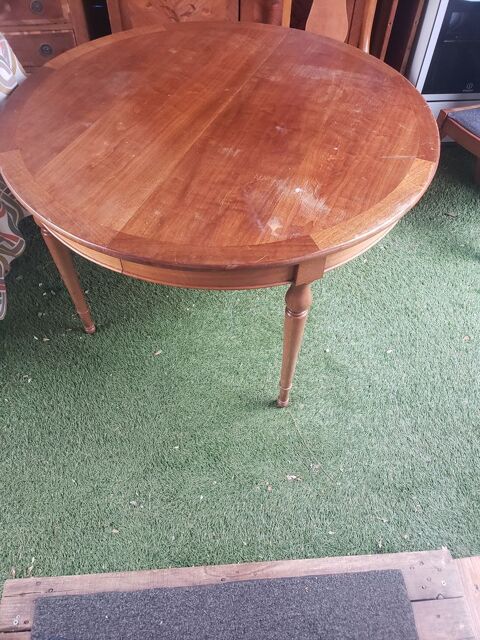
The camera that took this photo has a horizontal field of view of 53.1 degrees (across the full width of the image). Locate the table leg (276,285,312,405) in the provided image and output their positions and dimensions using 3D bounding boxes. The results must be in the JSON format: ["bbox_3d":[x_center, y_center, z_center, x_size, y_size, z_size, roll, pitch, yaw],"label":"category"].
[{"bbox_3d":[0.138,0.090,1.355,0.066,0.615,0.066,-17,55,-14],"label":"table leg"}]

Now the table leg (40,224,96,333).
[{"bbox_3d":[-0.545,-0.145,1.521,0.066,0.615,0.066,-17,55,-14],"label":"table leg"}]

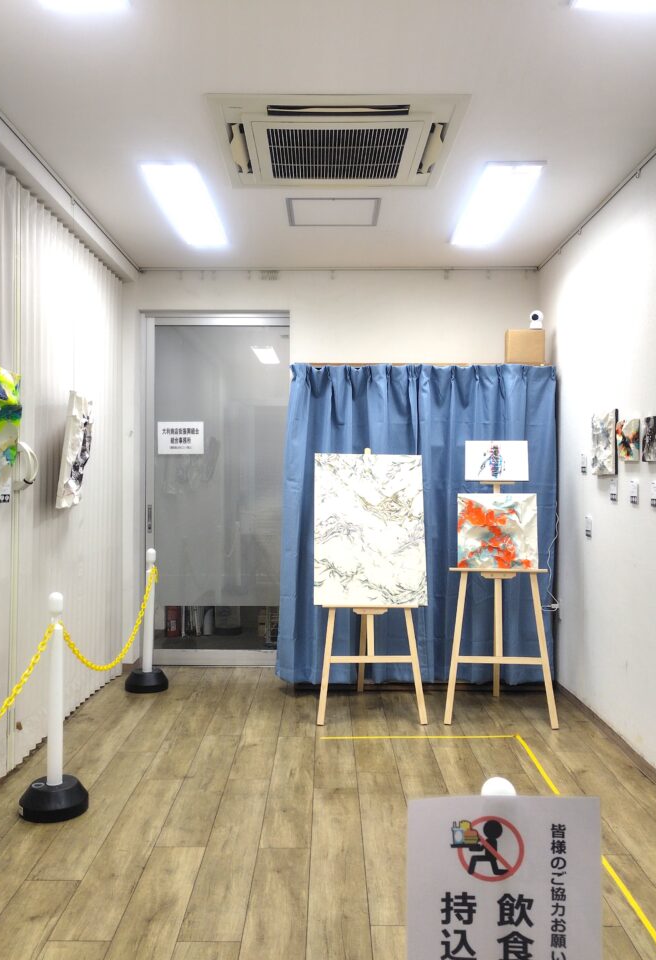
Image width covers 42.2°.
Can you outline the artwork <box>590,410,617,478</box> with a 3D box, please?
[{"bbox_3d":[1.372,-0.185,4.210,0.026,0.320,0.345,0,1,0],"label":"artwork"}]

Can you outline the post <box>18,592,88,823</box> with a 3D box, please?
[{"bbox_3d":[-1.080,0.873,3.360,0.277,0.857,0.277,0,1,0],"label":"post"}]

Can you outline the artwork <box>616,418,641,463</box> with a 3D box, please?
[{"bbox_3d":[1.353,-0.174,3.822,0.027,0.186,0.205,0,0,0],"label":"artwork"}]

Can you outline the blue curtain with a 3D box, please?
[{"bbox_3d":[0.550,0.267,5.110,1.648,1.890,0.190,0,0,0],"label":"blue curtain"}]

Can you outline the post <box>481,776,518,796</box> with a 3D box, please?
[{"bbox_3d":[0.275,0.906,1.372,0.277,0.857,0.277,0,1,0],"label":"post"}]

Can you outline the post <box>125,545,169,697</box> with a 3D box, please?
[{"bbox_3d":[-1.087,0.840,5.160,0.265,0.848,0.265,0,0,0],"label":"post"}]

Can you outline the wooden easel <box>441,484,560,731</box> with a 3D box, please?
[{"bbox_3d":[0.905,0.612,4.540,0.580,1.260,0.540,0,1,7],"label":"wooden easel"}]

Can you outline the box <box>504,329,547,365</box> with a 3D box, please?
[{"bbox_3d":[1.228,-0.815,5.280,0.228,0.207,0.160,0,1,0],"label":"box"}]

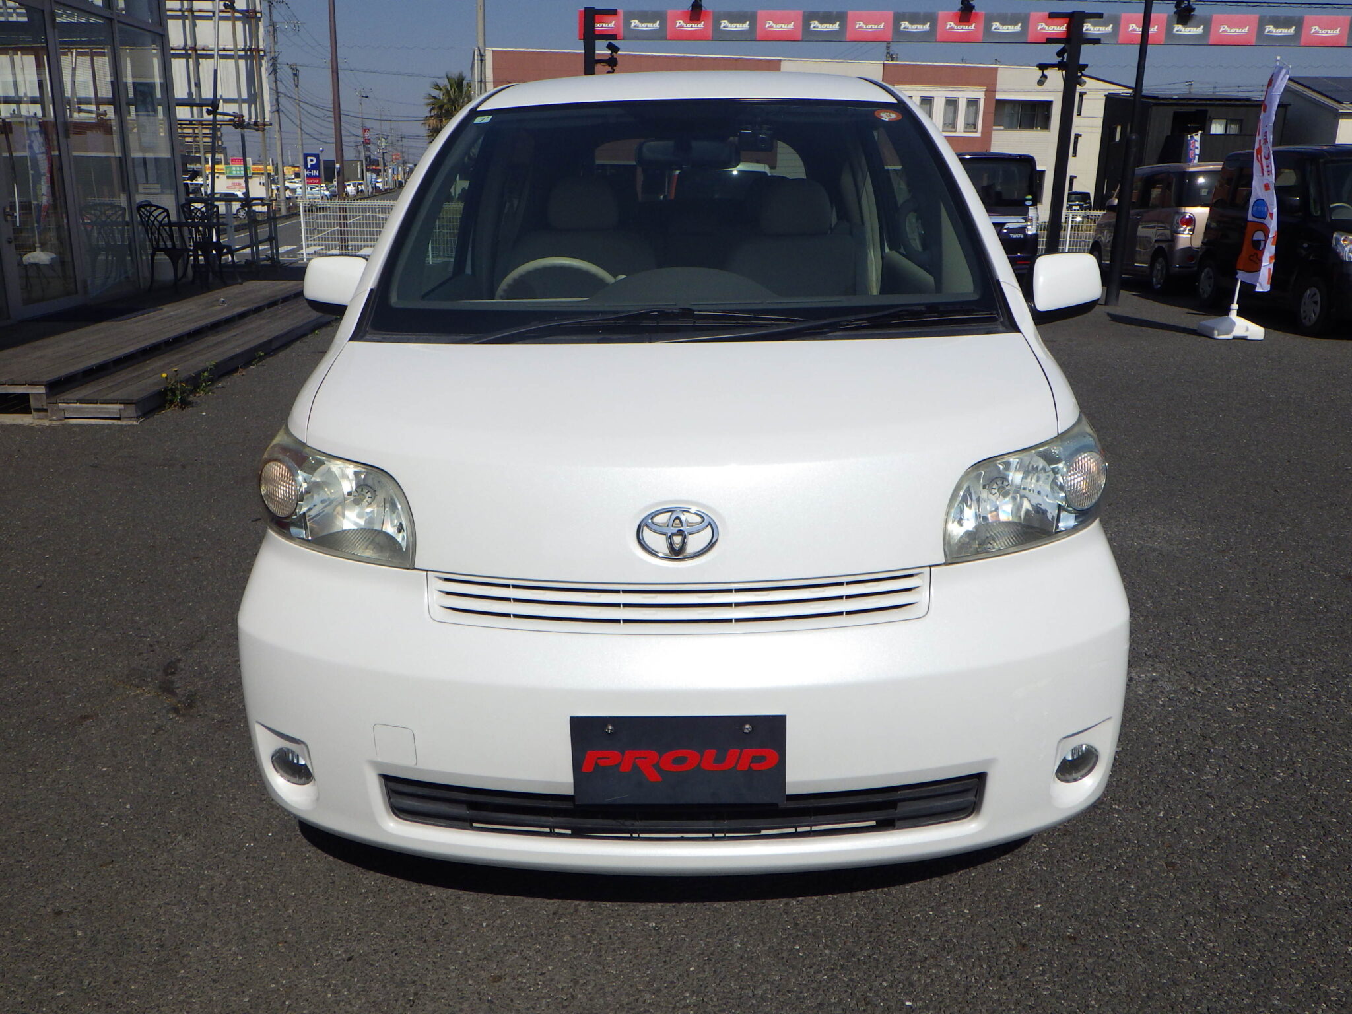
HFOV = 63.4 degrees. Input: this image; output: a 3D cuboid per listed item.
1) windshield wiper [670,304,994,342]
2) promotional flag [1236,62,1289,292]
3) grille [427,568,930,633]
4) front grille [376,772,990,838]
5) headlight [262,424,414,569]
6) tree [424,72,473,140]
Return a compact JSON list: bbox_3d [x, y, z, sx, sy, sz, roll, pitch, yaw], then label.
[{"bbox_3d":[0.345,-0.406,2.420,0.760,0.090,0.080,-2,16,-9],"label":"windshield wiper"},{"bbox_3d":[5.307,-2.976,9.892,0.420,1.950,0.250,1,16,0],"label":"promotional flag"},{"bbox_3d":[0.003,0.160,1.745,0.820,0.090,0.120,1,16,1],"label":"grille"},{"bbox_3d":[0.011,0.492,1.805,0.980,0.085,0.110,0,16,-1],"label":"front grille"},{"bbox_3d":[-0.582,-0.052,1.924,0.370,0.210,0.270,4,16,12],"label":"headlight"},{"bbox_3d":[-10.910,-18.017,54.155,2.700,6.550,2.700,1,16,0],"label":"tree"}]

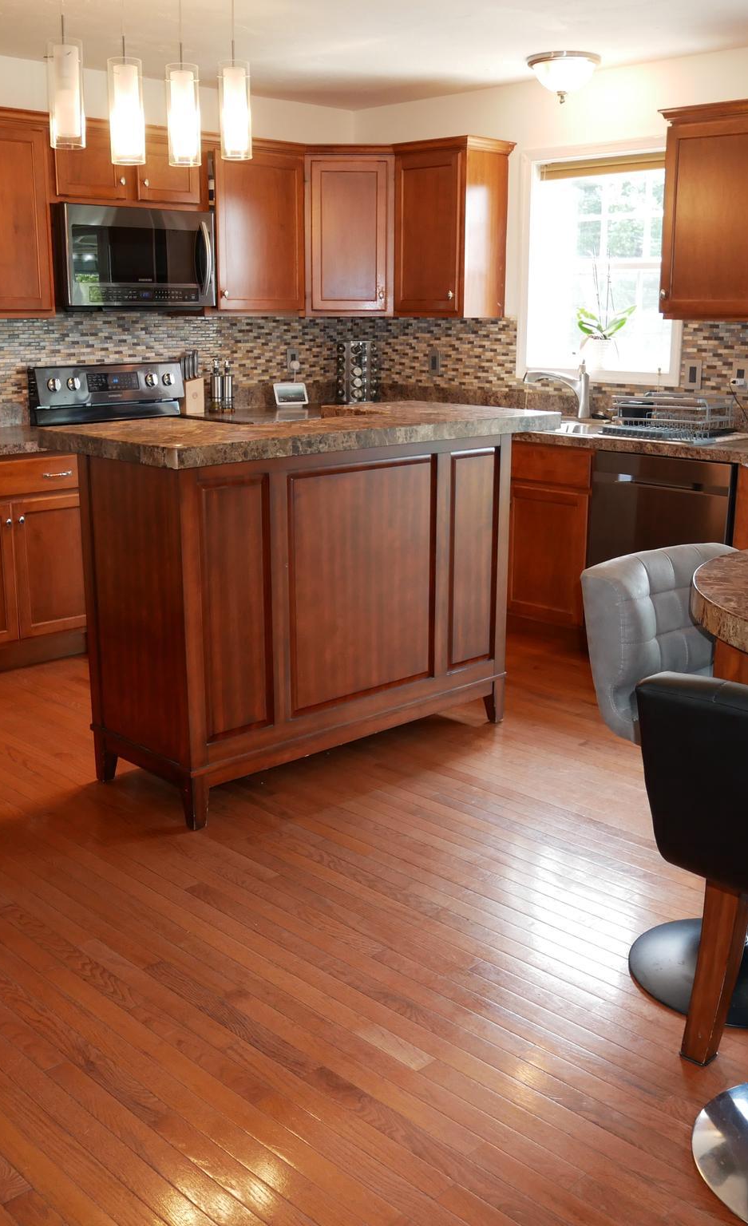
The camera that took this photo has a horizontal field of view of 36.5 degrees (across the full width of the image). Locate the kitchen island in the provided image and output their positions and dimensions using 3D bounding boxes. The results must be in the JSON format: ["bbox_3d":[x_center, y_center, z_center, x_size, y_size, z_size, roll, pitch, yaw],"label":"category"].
[{"bbox_3d":[-0.177,-0.113,3.773,1.575,1.055,0.728,-14,20,-41],"label":"kitchen island"}]

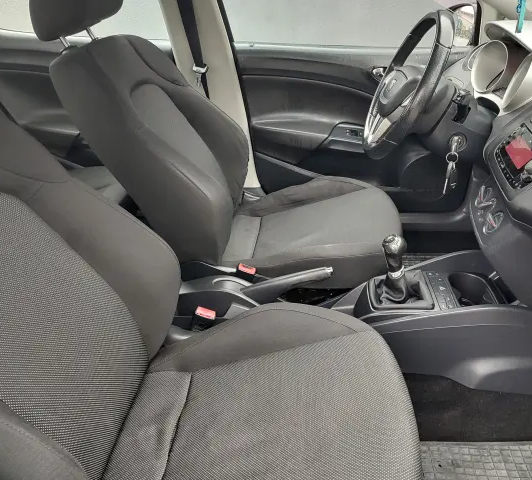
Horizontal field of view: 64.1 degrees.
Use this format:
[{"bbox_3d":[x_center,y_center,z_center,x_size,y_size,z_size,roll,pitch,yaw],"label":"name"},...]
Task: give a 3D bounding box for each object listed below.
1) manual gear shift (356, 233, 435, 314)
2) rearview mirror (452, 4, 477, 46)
[{"bbox_3d":[0.262,0.052,0.868,0.148,0.140,0.135,-6,22,5],"label":"manual gear shift"},{"bbox_3d":[0.692,-0.738,1.465,0.090,0.145,0.200,-3,22,-7],"label":"rearview mirror"}]

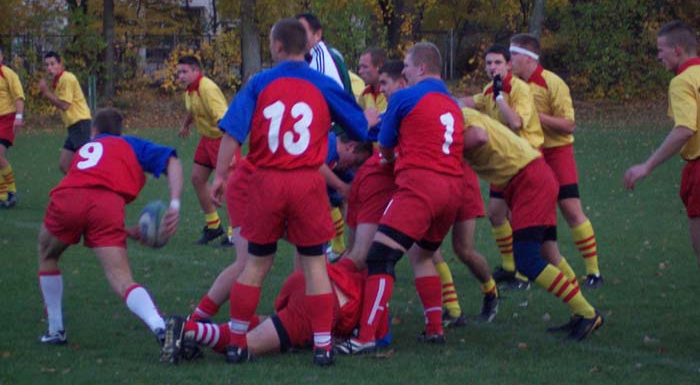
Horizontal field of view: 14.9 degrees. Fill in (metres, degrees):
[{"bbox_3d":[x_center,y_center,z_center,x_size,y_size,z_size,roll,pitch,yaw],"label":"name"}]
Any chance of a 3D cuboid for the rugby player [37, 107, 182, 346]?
[{"bbox_3d":[-1.363,0.164,15.124,0.780,1.320,0.750,0,3,10],"label":"rugby player"}]

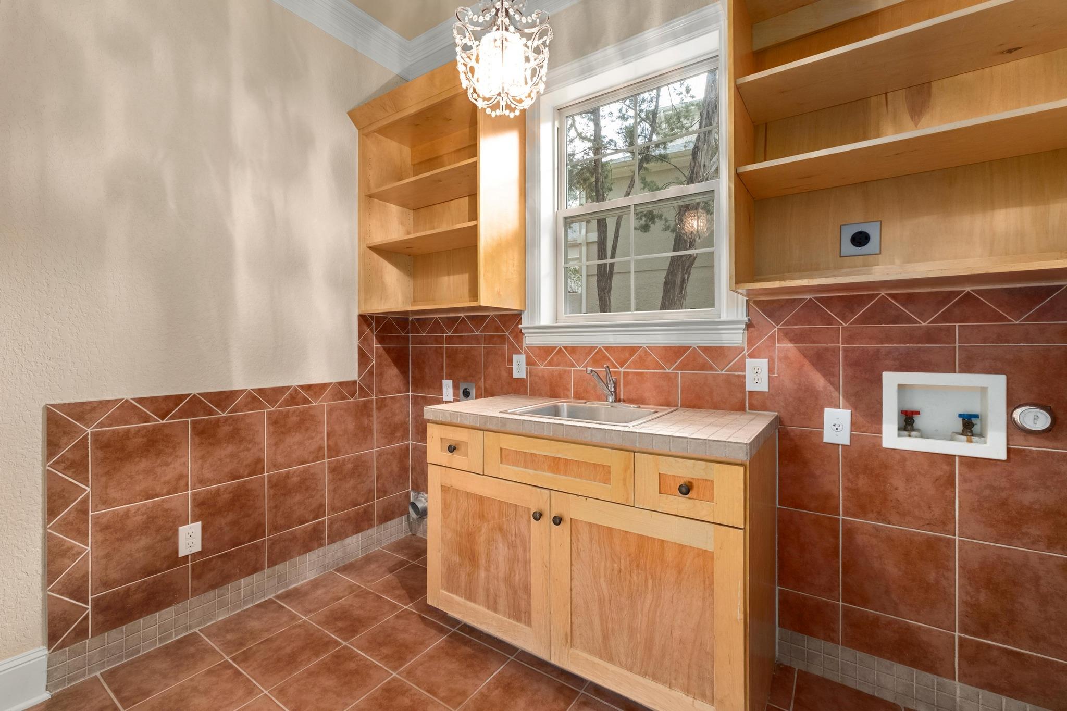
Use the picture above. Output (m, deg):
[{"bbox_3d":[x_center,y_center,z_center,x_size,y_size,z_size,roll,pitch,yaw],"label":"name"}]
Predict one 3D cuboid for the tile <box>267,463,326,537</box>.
[{"bbox_3d":[-1.188,0.715,2.241,0.010,0.298,0.296,1,1,34],"label":"tile"}]

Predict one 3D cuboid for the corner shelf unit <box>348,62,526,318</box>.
[{"bbox_3d":[-0.512,-0.789,2.385,0.955,1.114,0.420,0,1,34],"label":"corner shelf unit"}]

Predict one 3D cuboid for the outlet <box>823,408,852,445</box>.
[{"bbox_3d":[1.079,0.253,1.577,0.078,0.123,0.008,0,1,34],"label":"outlet"}]

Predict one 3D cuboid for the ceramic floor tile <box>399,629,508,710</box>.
[{"bbox_3d":[-0.295,1.174,1.672,0.299,0.010,0.302,1,1,34],"label":"ceramic floor tile"}]

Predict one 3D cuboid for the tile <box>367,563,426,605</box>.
[{"bbox_3d":[-0.630,1.171,2.275,0.299,0.010,0.300,0,1,34],"label":"tile"}]

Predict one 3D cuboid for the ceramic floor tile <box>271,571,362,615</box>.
[{"bbox_3d":[-1.052,1.173,2.189,0.296,0.010,0.306,0,1,34],"label":"ceramic floor tile"}]

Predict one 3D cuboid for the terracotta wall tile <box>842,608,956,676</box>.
[{"bbox_3d":[1.205,0.946,1.479,0.292,0.143,0.010,1,1,34],"label":"terracotta wall tile"}]

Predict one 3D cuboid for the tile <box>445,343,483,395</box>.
[{"bbox_3d":[-0.398,0.099,2.553,0.295,0.299,0.010,1,1,34],"label":"tile"}]

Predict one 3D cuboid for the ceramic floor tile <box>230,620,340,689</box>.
[{"bbox_3d":[-0.972,1.175,1.763,0.299,0.010,0.299,1,1,34],"label":"ceramic floor tile"}]

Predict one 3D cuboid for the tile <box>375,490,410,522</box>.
[{"bbox_3d":[-0.860,0.937,2.730,0.010,0.150,0.260,1,1,34],"label":"tile"}]

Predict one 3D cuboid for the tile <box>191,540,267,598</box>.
[{"bbox_3d":[-1.347,0.941,1.980,0.010,0.143,0.294,1,1,34],"label":"tile"}]

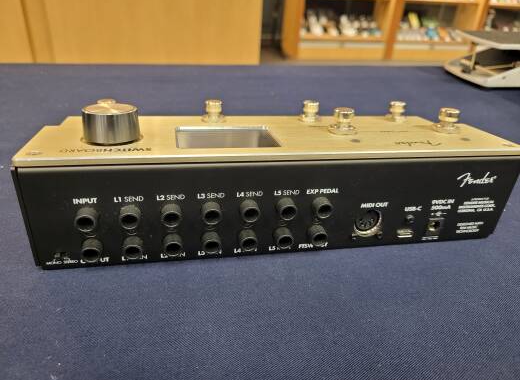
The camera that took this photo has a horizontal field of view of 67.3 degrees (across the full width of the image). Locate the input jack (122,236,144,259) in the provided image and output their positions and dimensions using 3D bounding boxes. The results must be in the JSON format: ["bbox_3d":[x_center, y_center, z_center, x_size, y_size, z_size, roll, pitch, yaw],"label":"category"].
[{"bbox_3d":[-0.065,0.030,0.202,0.009,0.009,0.007,-2,30,-11],"label":"input jack"}]

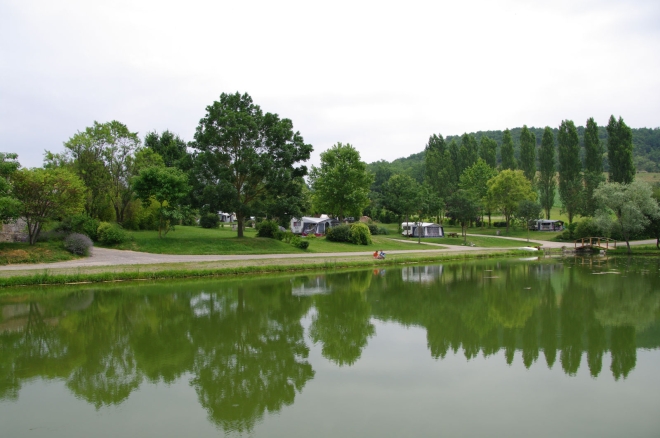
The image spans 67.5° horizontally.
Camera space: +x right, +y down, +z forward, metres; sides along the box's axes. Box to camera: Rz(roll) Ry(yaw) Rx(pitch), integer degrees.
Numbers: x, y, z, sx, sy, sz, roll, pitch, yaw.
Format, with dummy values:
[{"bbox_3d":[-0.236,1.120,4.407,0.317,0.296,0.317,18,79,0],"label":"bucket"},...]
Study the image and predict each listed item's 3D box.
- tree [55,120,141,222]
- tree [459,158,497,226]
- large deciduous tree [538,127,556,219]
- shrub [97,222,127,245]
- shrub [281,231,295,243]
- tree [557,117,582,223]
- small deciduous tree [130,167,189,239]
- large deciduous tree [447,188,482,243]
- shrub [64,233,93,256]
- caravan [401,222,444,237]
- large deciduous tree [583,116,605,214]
[{"bbox_3d":[-25.290,-5.080,54.000,9.180,11.360,8.900,0,-2,0],"label":"tree"},{"bbox_3d":[34.913,-6.036,117.000,8.990,16.570,8.720,0,-2,0],"label":"tree"},{"bbox_3d":[55.002,-11.506,125.000,4.550,23.770,4.420,0,-2,0],"label":"large deciduous tree"},{"bbox_3d":[-21.457,1.470,48.431,2.600,2.250,2.470,1,-2,-24],"label":"shrub"},{"bbox_3d":[-4.810,2.010,56.000,1.600,1.420,1.500,0,-2,0],"label":"shrub"},{"bbox_3d":[58.021,-11.167,120.000,6.070,25.490,5.890,0,-2,0],"label":"tree"},{"bbox_3d":[-16.190,-1.590,47.500,5.500,6.920,5.300,0,-2,0],"label":"small deciduous tree"},{"bbox_3d":[20.028,-0.488,74.158,4.920,8.180,4.680,-1,-2,15],"label":"large deciduous tree"},{"bbox_3d":[-20.565,2.130,40.500,2.380,2.050,2.300,0,-2,0],"label":"shrub"},{"bbox_3d":[17.073,2.041,90.500,4.900,2.700,5.900,-2,-3,45],"label":"caravan"},{"bbox_3d":[55.440,-10.410,104.000,4.600,22.300,4.600,0,-2,0],"label":"large deciduous tree"}]

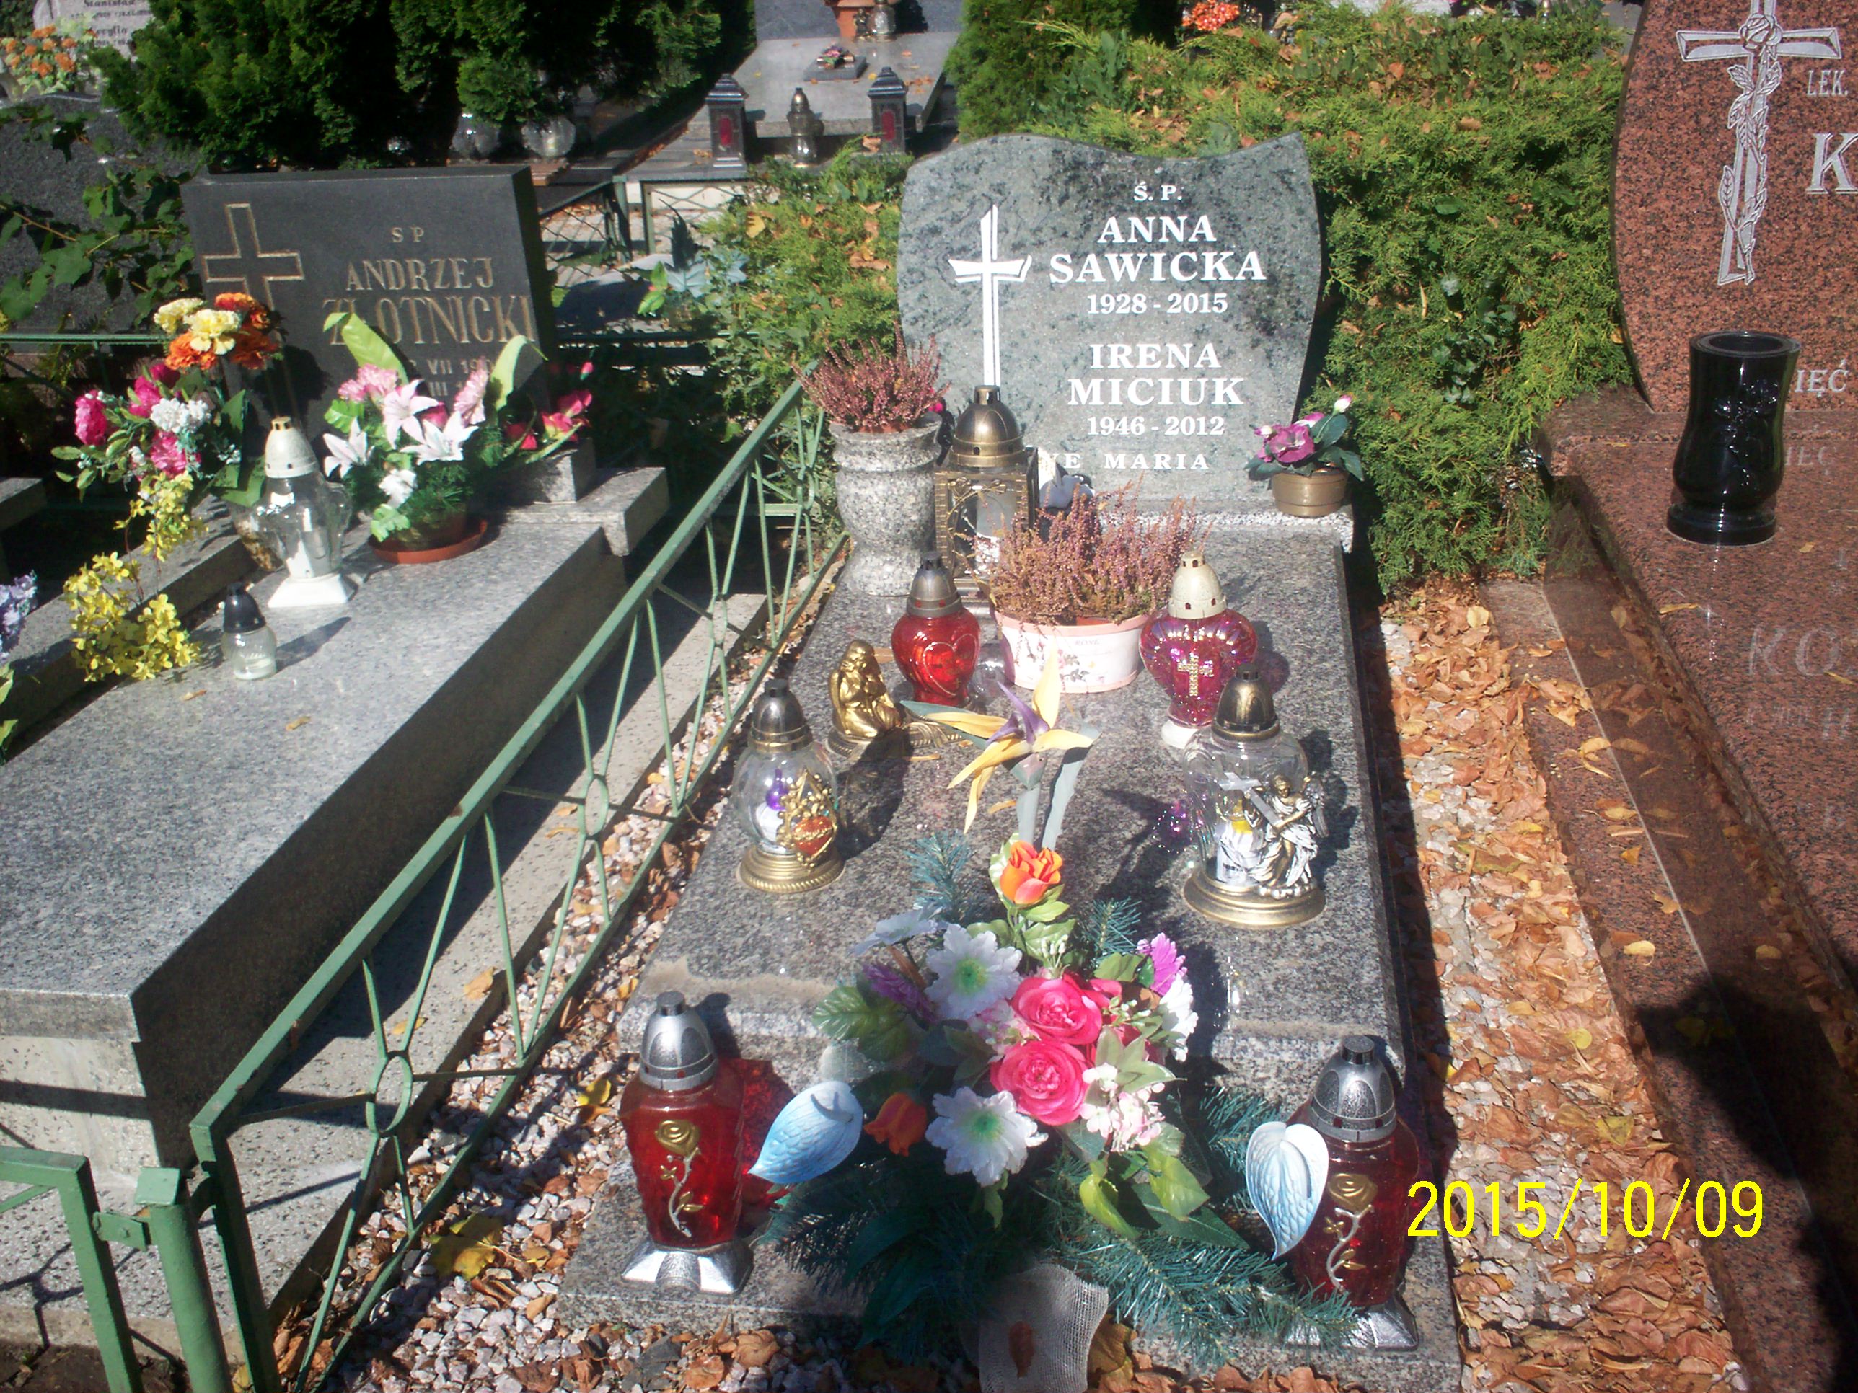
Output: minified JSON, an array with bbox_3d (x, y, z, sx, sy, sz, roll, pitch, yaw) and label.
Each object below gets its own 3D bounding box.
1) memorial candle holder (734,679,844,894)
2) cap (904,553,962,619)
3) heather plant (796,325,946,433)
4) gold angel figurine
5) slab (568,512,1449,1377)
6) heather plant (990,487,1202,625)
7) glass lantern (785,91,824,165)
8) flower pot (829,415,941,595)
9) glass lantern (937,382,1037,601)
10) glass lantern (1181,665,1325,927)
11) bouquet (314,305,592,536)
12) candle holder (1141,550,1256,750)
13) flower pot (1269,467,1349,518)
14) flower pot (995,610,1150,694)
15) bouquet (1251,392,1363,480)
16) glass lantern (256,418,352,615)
[{"bbox_3d":[-0.159,0.095,2.165,0.125,0.242,0.125,-2,25,1],"label":"memorial candle holder"},{"bbox_3d":[0.006,-0.146,2.540,0.074,0.073,0.074,-2,25,1],"label":"cap"},{"bbox_3d":[-0.085,-0.470,2.865,0.210,0.155,0.190,1,25,8],"label":"heather plant"},{"bbox_3d":[-0.080,-0.005,2.485,0.095,0.133,0.082,-9,26,-14],"label":"gold angel figurine"},{"bbox_3d":[0.173,0.194,2.607,0.917,0.323,1.568,2,26,8],"label":"slab"},{"bbox_3d":[0.224,-0.198,2.629,0.285,0.168,0.190,-1,25,3],"label":"heather plant"},{"bbox_3d":[-0.442,-2.002,6.800,0.115,0.270,0.115,0,24,5],"label":"glass lantern"},{"bbox_3d":[-0.069,-0.302,2.985,0.172,0.255,0.172,-2,25,1],"label":"flower pot"},{"bbox_3d":[0.085,-0.291,2.840,0.140,0.330,0.140,1,25,8],"label":"glass lantern"},{"bbox_3d":[0.361,0.096,2.116,0.160,0.268,0.165,-2,25,1],"label":"glass lantern"},{"bbox_3d":[-0.758,-0.430,3.070,0.370,0.330,0.270,3,26,12],"label":"bouquet"},{"bbox_3d":[0.346,-0.064,2.471,0.147,0.247,0.115,3,25,11],"label":"candle holder"},{"bbox_3d":[0.598,-0.328,3.040,0.123,0.070,0.123,1,25,8],"label":"flower pot"},{"bbox_3d":[0.202,-0.077,2.678,0.222,0.100,0.130,-1,25,3],"label":"flower pot"},{"bbox_3d":[0.605,-0.414,3.102,0.180,0.130,0.155,2,24,9],"label":"bouquet"},{"bbox_3d":[-1.024,-0.311,3.143,0.150,0.288,0.135,-5,24,-8],"label":"glass lantern"}]

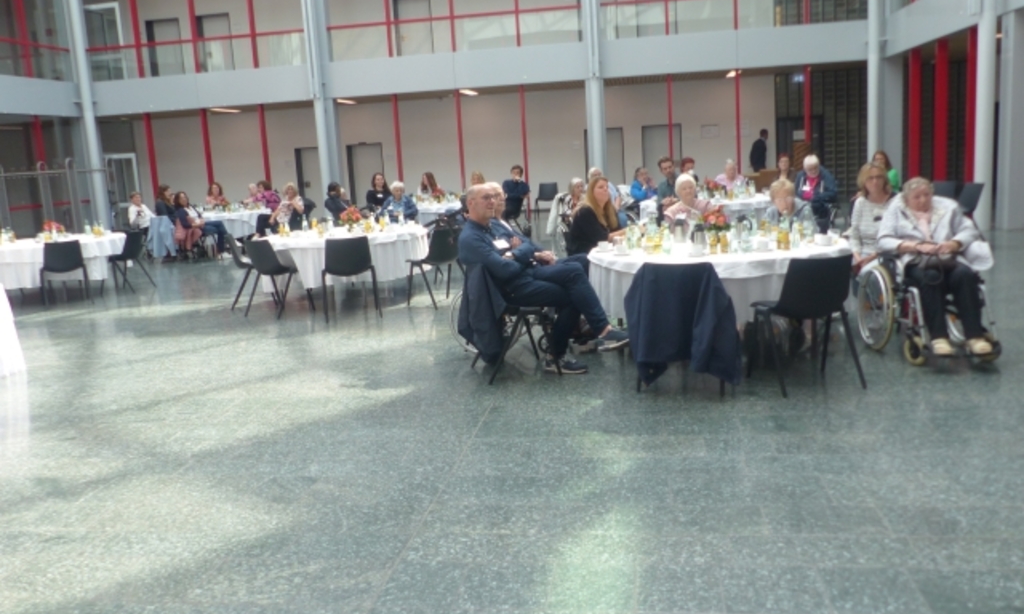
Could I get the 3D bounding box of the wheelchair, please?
[{"bbox_3d":[2.797,-0.139,5.790,0.640,0.910,1.030,-4,10,-1],"label":"wheelchair"}]

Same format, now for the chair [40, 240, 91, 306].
[{"bbox_3d":[-5.485,-0.442,10.617,0.520,0.790,0.520,-8,11,-23],"label":"chair"}]

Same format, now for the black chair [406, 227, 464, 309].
[{"bbox_3d":[-0.767,-0.425,9.156,0.520,0.800,0.540,-11,12,-39],"label":"black chair"}]

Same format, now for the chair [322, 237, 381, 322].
[{"bbox_3d":[-1.642,-0.294,8.677,0.520,0.800,0.540,-6,10,-15],"label":"chair"}]

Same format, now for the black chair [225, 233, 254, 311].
[{"bbox_3d":[-2.878,-0.420,9.606,0.520,0.790,0.520,-6,10,-11],"label":"black chair"}]

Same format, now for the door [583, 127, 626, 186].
[{"bbox_3d":[2.366,-3.468,21.557,0.970,2.020,0.120,-2,11,9],"label":"door"}]

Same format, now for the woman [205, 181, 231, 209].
[{"bbox_3d":[-5.695,-1.691,16.696,0.500,1.300,0.650,-5,10,-8],"label":"woman"}]

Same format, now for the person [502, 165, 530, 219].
[{"bbox_3d":[0.095,-1.702,14.625,0.520,1.320,0.650,-1,10,14],"label":"person"}]

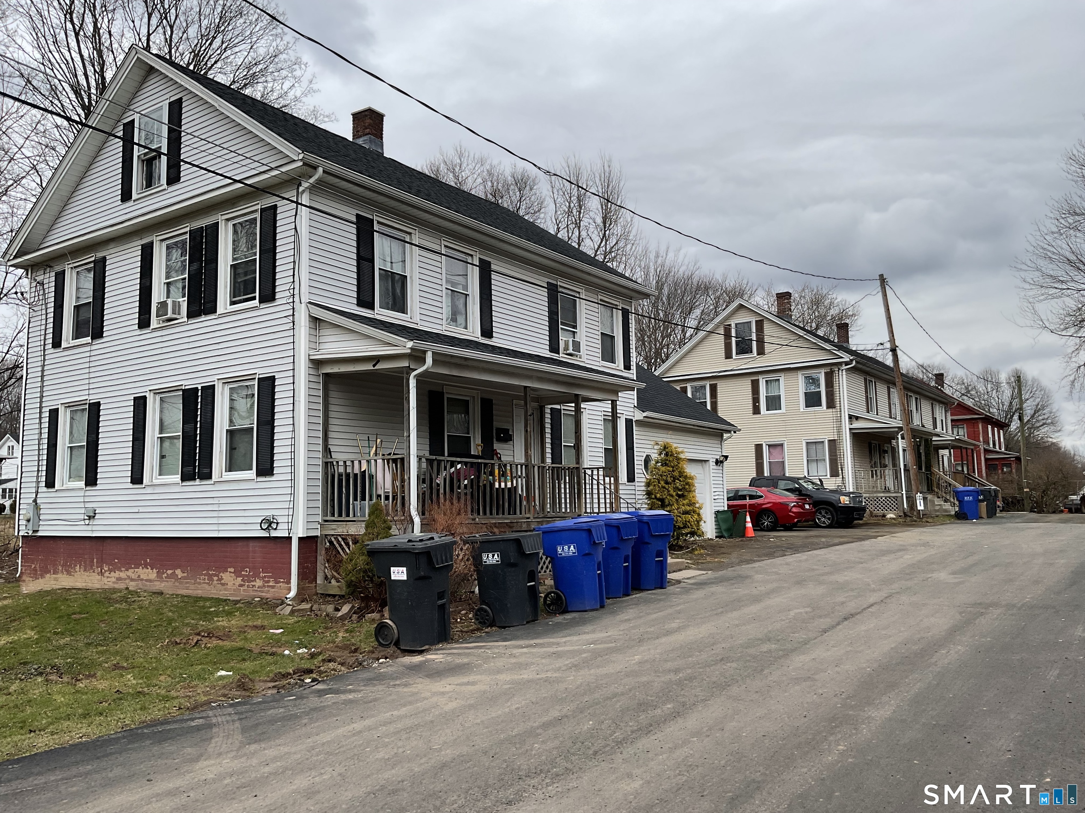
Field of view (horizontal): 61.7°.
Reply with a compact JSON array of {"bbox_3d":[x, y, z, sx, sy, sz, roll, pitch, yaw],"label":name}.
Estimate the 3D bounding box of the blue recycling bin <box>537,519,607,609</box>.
[{"bbox_3d":[0.404,2.098,11.979,0.850,1.140,0.660,-3,-5,14],"label":"blue recycling bin"}]

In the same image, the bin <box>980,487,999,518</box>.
[{"bbox_3d":[16.540,3.634,34.294,0.850,1.140,0.660,-3,-5,8],"label":"bin"}]

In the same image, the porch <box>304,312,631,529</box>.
[{"bbox_3d":[-0.724,0.465,15.271,2.100,3.670,6.500,-6,-8,34],"label":"porch"}]

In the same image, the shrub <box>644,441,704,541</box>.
[{"bbox_3d":[2.909,1.939,20.333,1.350,2.336,1.350,-1,-7,0],"label":"shrub"}]

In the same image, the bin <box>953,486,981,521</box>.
[{"bbox_3d":[15.376,3.520,32.832,0.850,1.140,0.660,-3,-5,9],"label":"bin"}]

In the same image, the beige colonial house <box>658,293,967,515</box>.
[{"bbox_3d":[15.112,0.266,46.467,10.300,10.200,21.100,-6,-8,34],"label":"beige colonial house"}]

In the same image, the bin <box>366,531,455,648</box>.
[{"bbox_3d":[-1.420,2.034,9.959,0.850,1.140,0.660,-3,-5,12],"label":"bin"}]

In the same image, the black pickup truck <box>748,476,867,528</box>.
[{"bbox_3d":[9.176,3.600,34.276,5.700,1.870,2.030,-6,-9,39],"label":"black pickup truck"}]

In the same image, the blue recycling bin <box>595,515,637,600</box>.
[{"bbox_3d":[0.785,1.997,12.296,0.820,1.100,0.700,-4,-7,22],"label":"blue recycling bin"}]

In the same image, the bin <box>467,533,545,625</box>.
[{"bbox_3d":[-0.487,2.154,11.338,0.850,1.140,0.660,-3,-5,17],"label":"bin"}]

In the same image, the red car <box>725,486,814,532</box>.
[{"bbox_3d":[6.635,3.503,30.864,4.885,1.445,1.840,-6,-8,34],"label":"red car"}]

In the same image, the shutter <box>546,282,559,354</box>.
[{"bbox_3d":[0.255,-1.835,18.839,0.040,1.475,0.390,-6,-8,34],"label":"shutter"}]

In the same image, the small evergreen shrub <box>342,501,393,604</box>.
[{"bbox_3d":[-2.248,1.908,11.977,0.820,1.354,0.820,-1,-7,0],"label":"small evergreen shrub"}]

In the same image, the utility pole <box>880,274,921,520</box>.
[{"bbox_3d":[12.966,-0.456,32.953,0.250,8.971,0.250,-9,-9,21],"label":"utility pole"}]

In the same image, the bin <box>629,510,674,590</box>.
[{"bbox_3d":[1.372,2.079,13.196,0.820,1.100,0.700,-5,-8,31],"label":"bin"}]

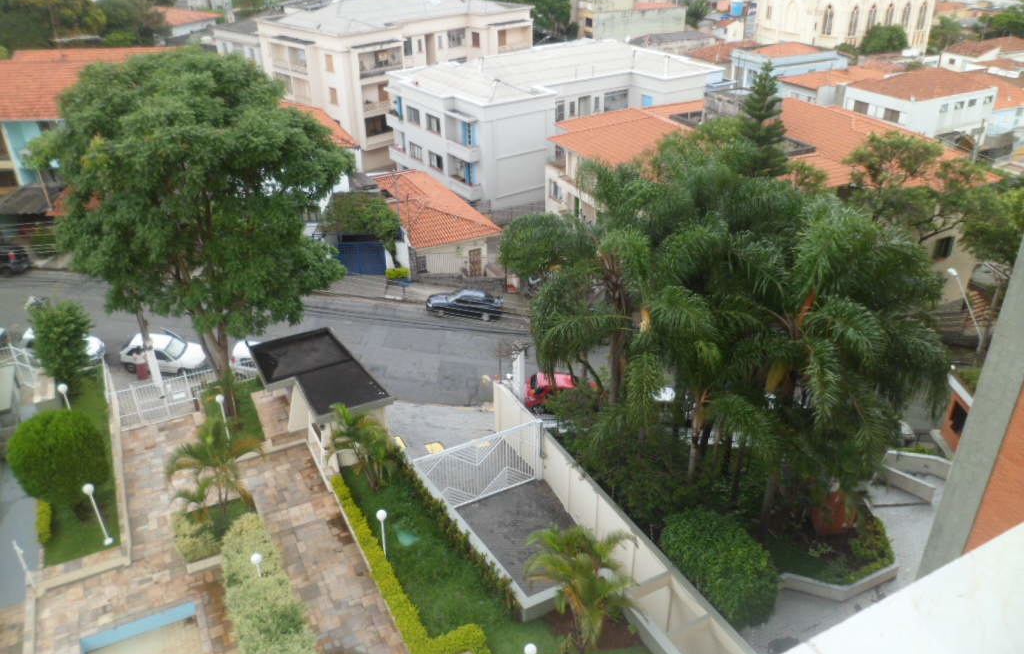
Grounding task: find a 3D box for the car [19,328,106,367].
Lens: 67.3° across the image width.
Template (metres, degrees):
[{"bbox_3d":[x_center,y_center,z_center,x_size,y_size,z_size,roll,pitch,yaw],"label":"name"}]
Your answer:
[{"bbox_3d":[-21.599,0.995,37.334,3.950,1.420,1.650,6,28,-1],"label":"car"}]

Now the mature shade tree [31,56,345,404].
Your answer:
[{"bbox_3d":[-10.757,-2.488,28.455,10.200,14.600,9.800,-1,29,0],"label":"mature shade tree"}]

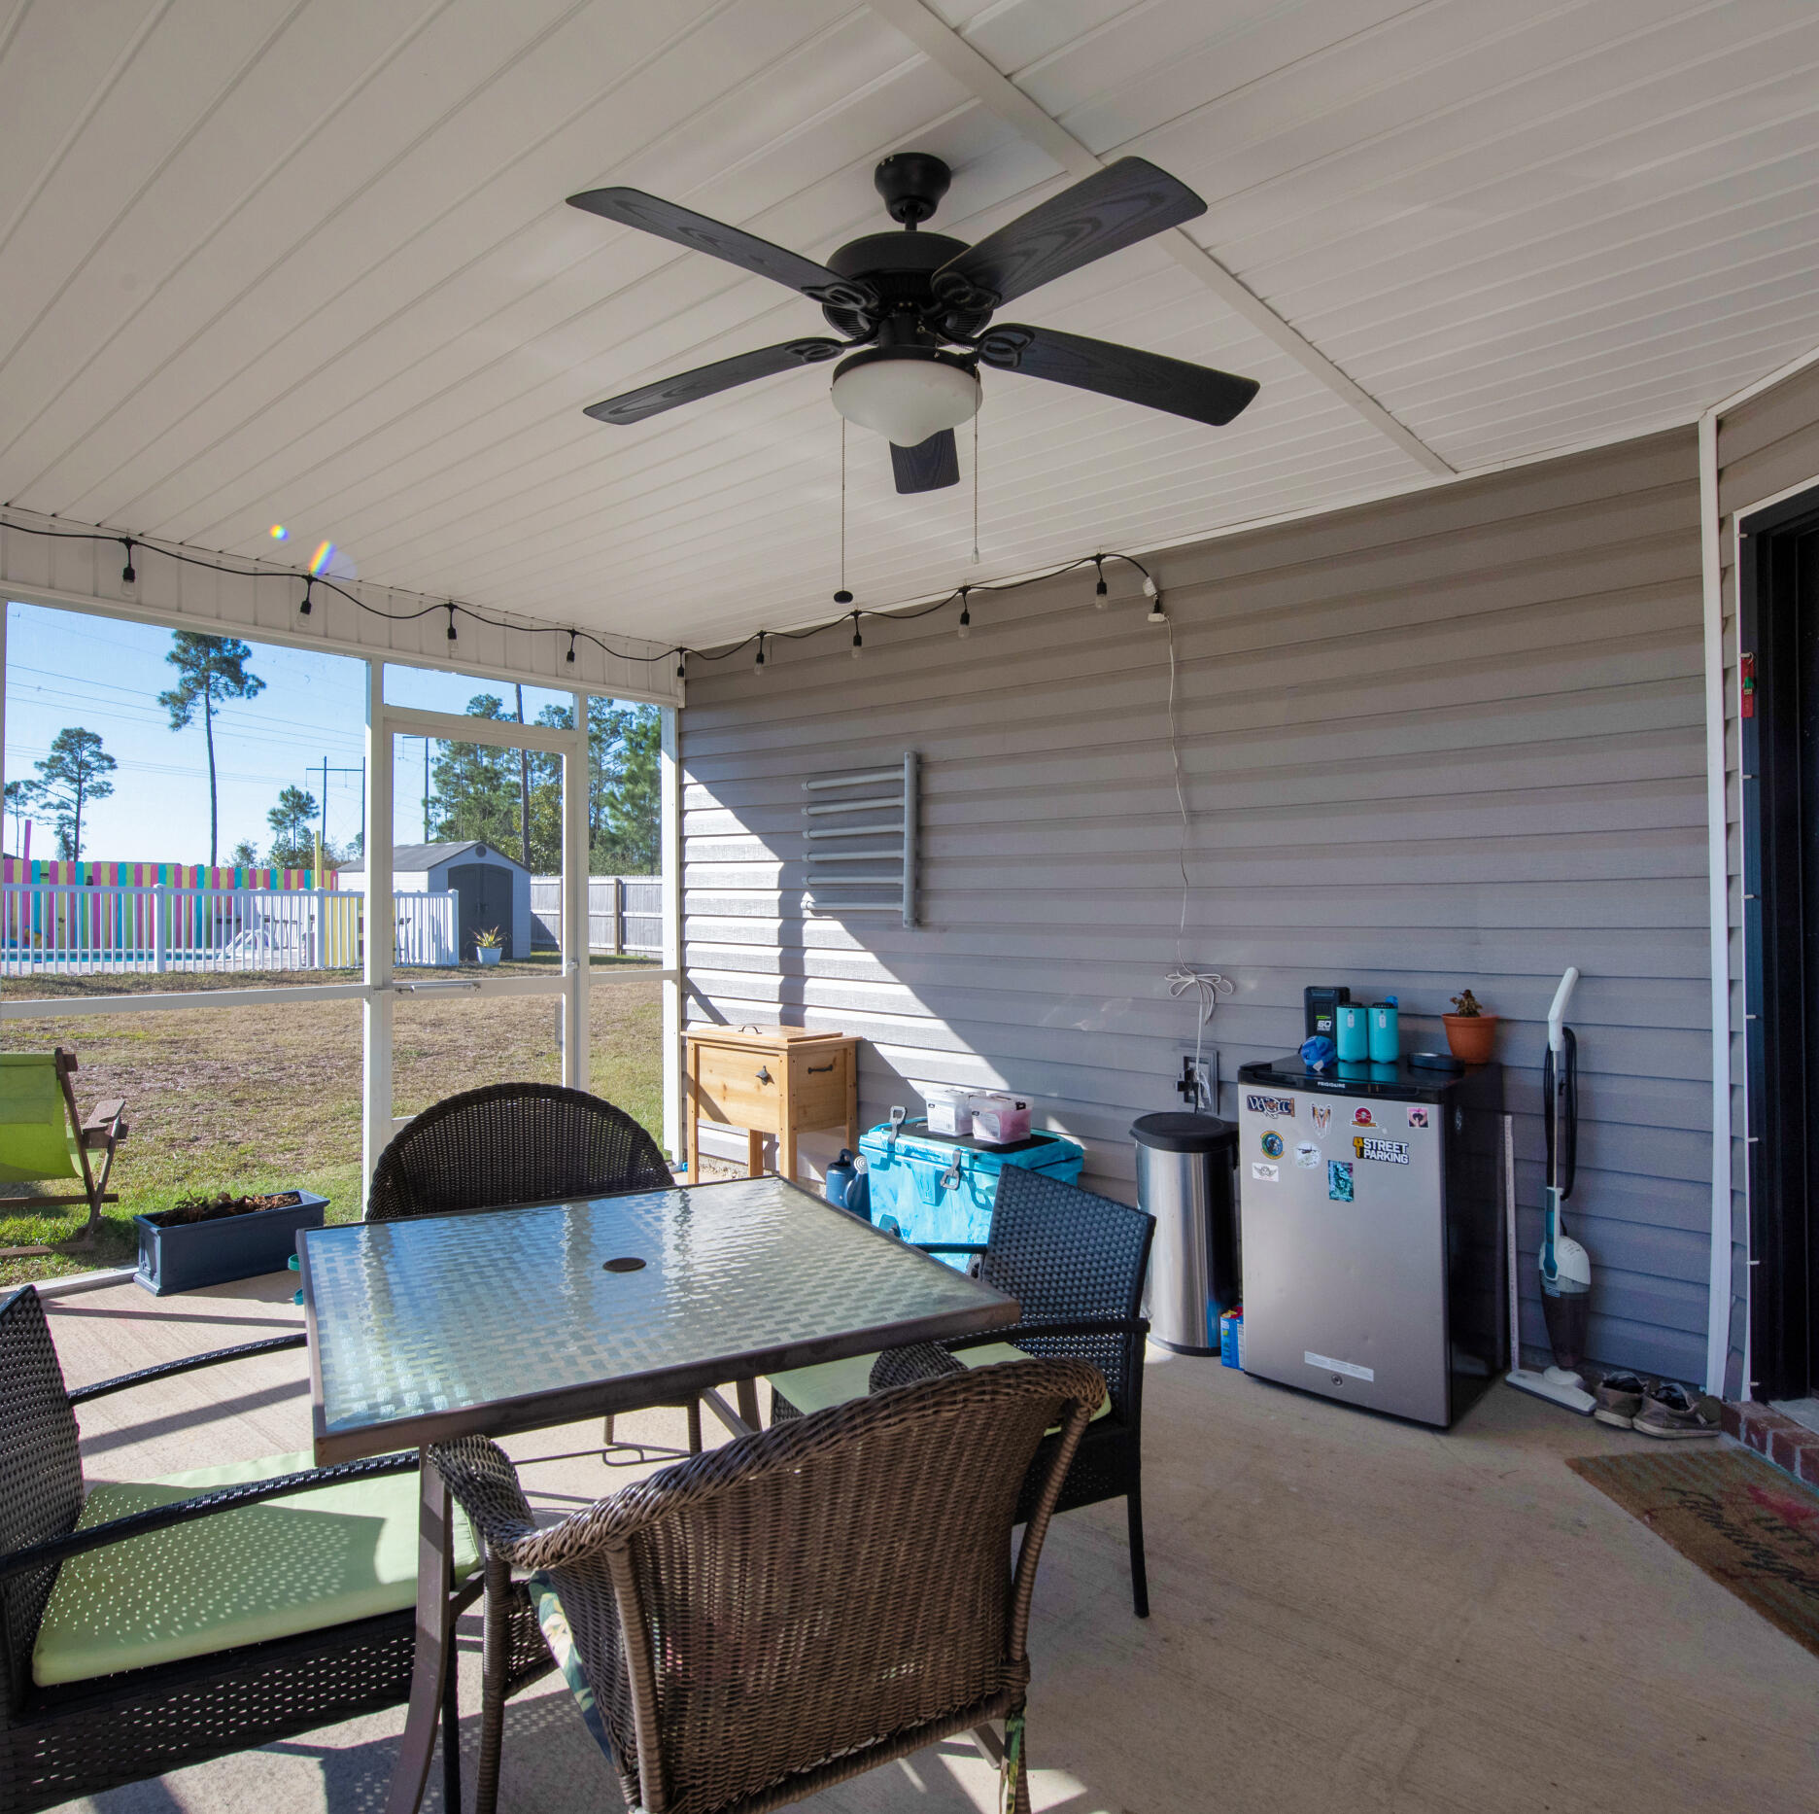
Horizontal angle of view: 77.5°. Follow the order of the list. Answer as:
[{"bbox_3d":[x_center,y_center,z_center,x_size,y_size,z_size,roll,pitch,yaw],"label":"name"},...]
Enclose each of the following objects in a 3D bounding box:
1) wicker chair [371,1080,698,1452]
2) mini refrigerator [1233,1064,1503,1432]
[{"bbox_3d":[-0.800,0.846,2.460,0.660,0.860,0.650,0,0,-27],"label":"wicker chair"},{"bbox_3d":[1.281,0.869,3.115,0.530,0.815,0.500,0,0,42],"label":"mini refrigerator"}]

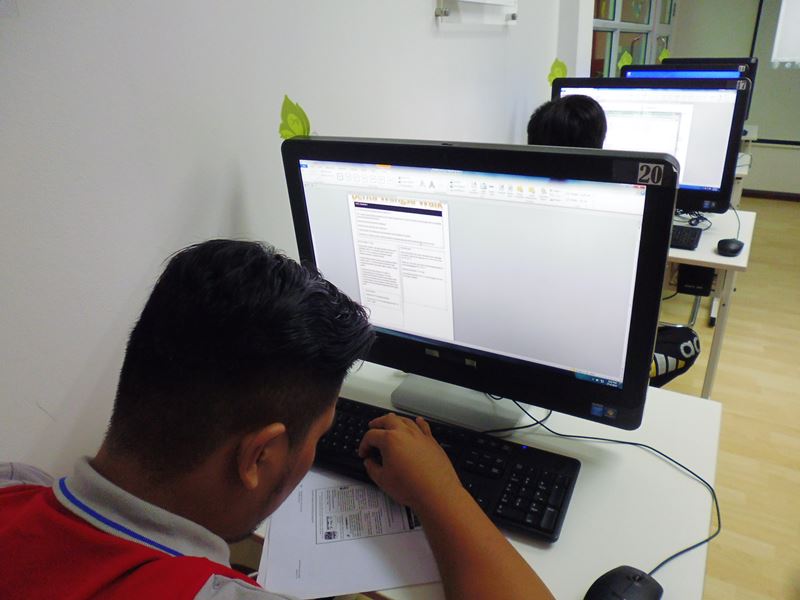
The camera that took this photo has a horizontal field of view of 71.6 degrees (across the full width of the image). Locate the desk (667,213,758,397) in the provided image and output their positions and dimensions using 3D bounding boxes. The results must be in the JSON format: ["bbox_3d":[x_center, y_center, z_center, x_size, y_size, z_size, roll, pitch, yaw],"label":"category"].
[{"bbox_3d":[0.733,0.073,2.008,0.798,0.744,0.586,12,28,30],"label":"desk"}]

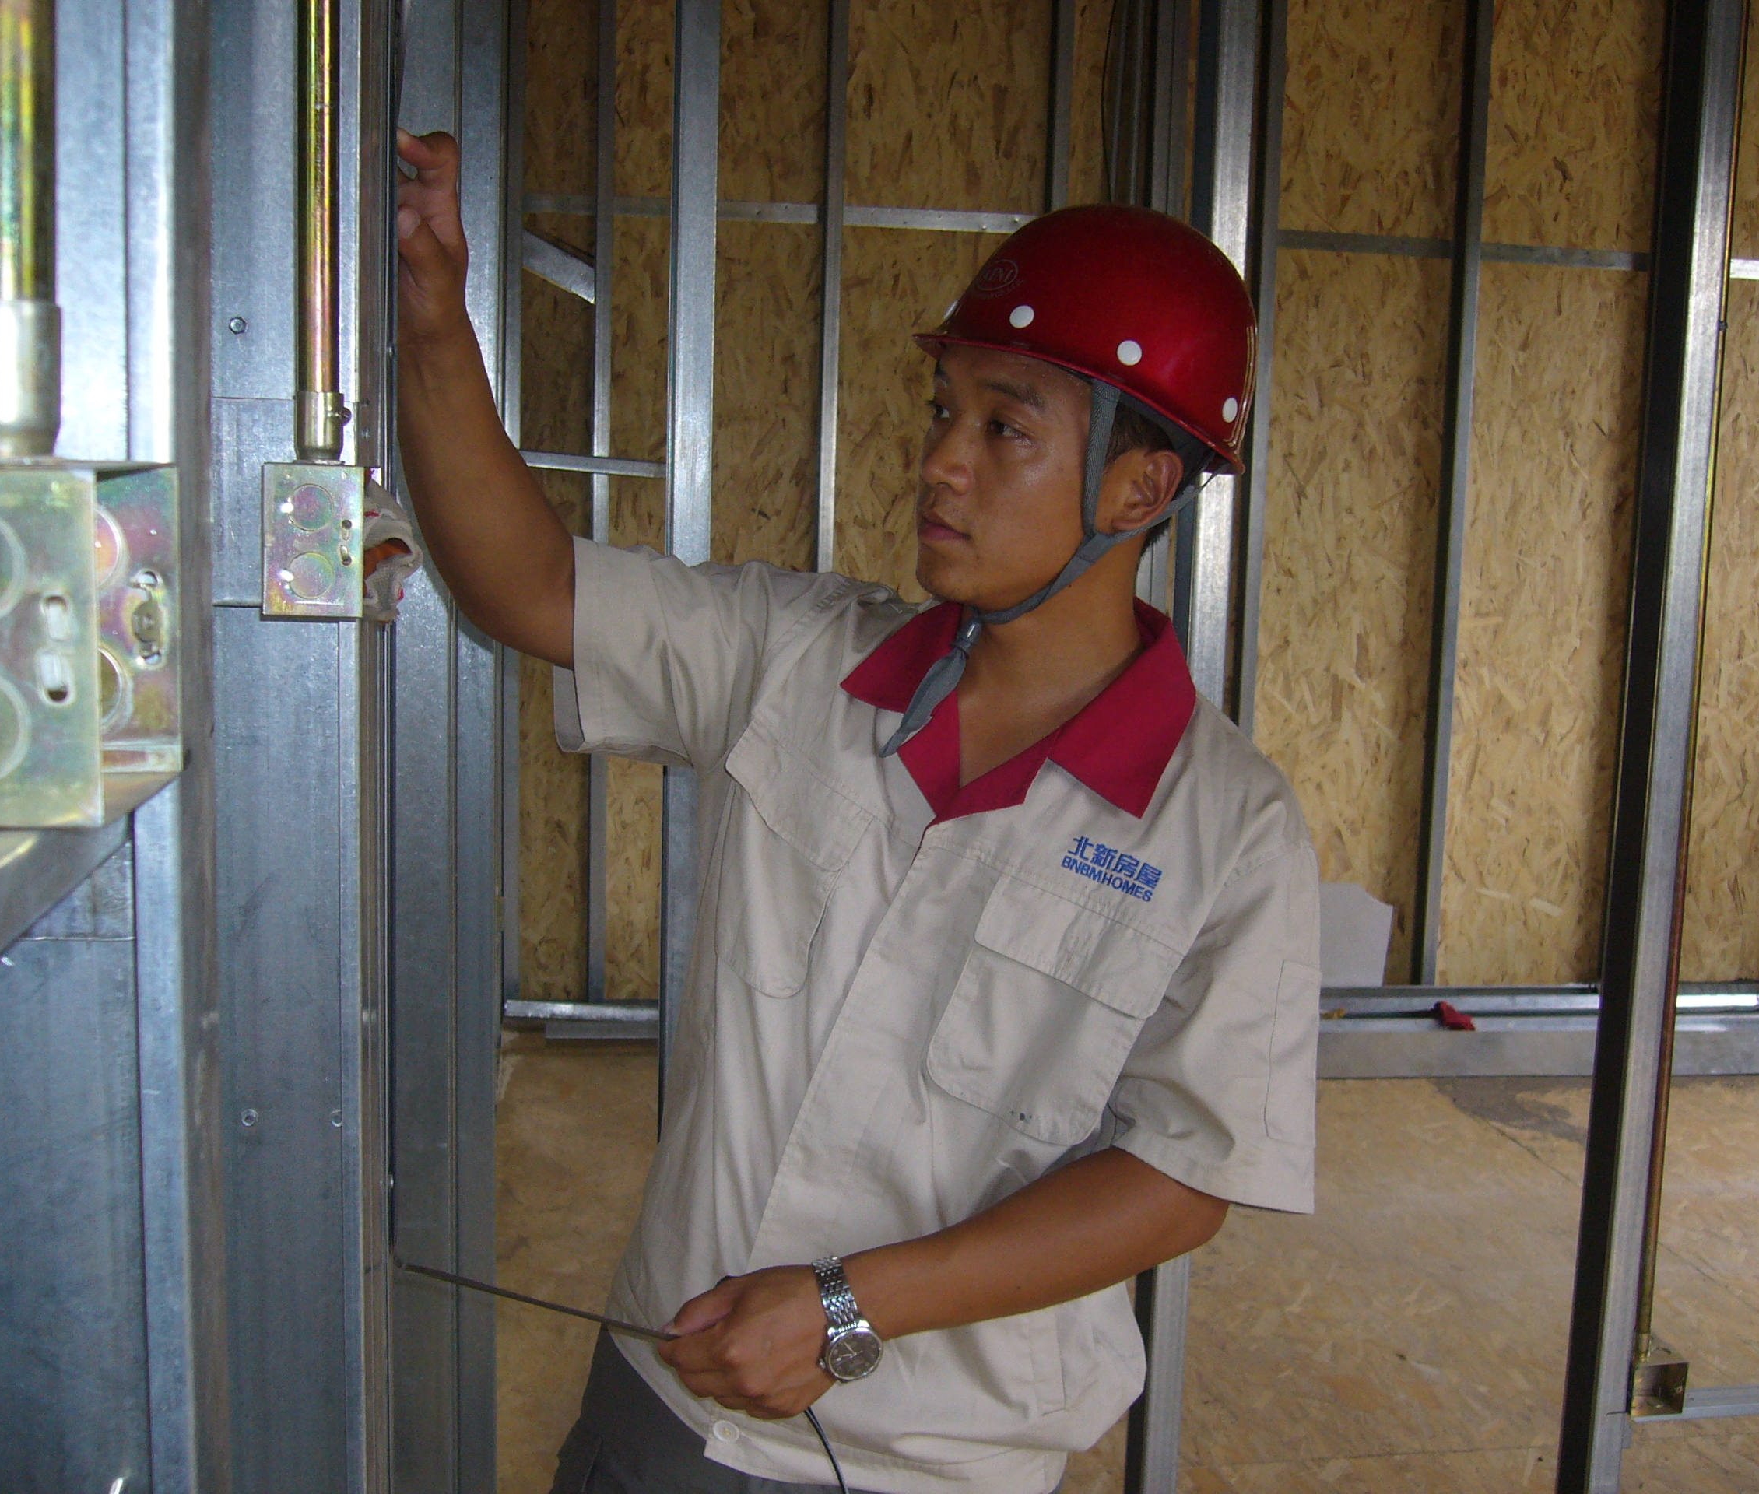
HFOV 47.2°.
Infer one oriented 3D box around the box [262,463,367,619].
[{"bbox_3d":[-0.287,-0.108,1.046,0.049,0.075,0.075,1,8,-7],"label":"box"}]

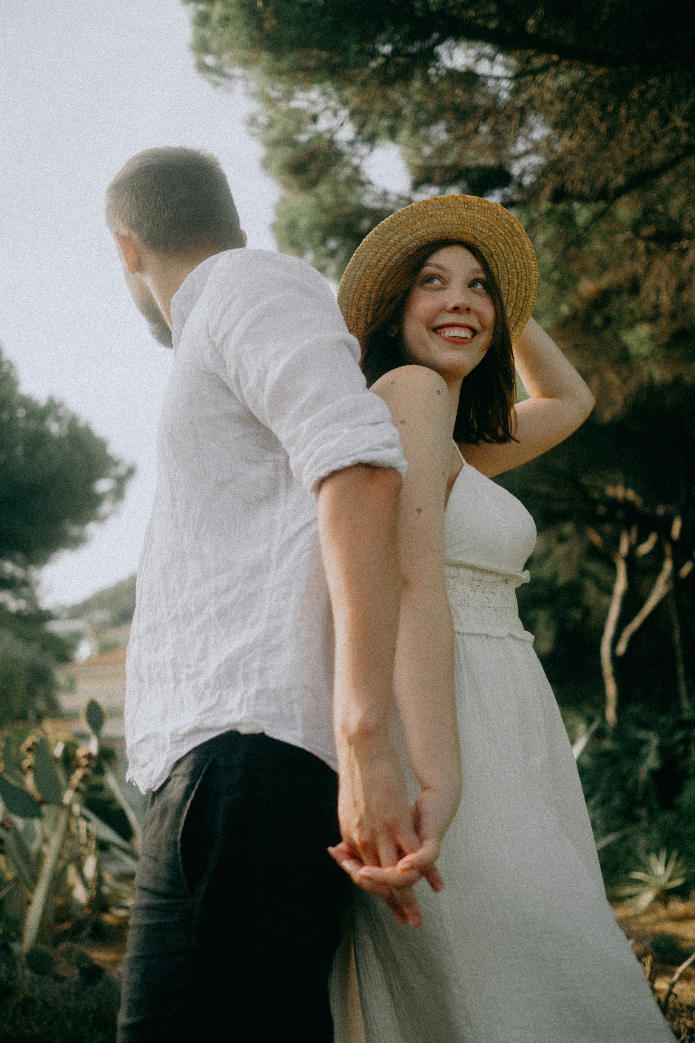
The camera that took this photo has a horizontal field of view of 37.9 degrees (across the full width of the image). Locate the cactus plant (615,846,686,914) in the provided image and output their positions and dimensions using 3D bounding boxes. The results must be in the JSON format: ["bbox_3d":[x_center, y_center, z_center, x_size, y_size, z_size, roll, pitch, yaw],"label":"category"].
[{"bbox_3d":[1.619,1.912,5.400,0.370,0.310,0.370,0,-12,0],"label":"cactus plant"}]

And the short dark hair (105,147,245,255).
[{"bbox_3d":[-0.231,-0.419,1.360,0.172,0.162,0.200,7,-14,-31],"label":"short dark hair"}]

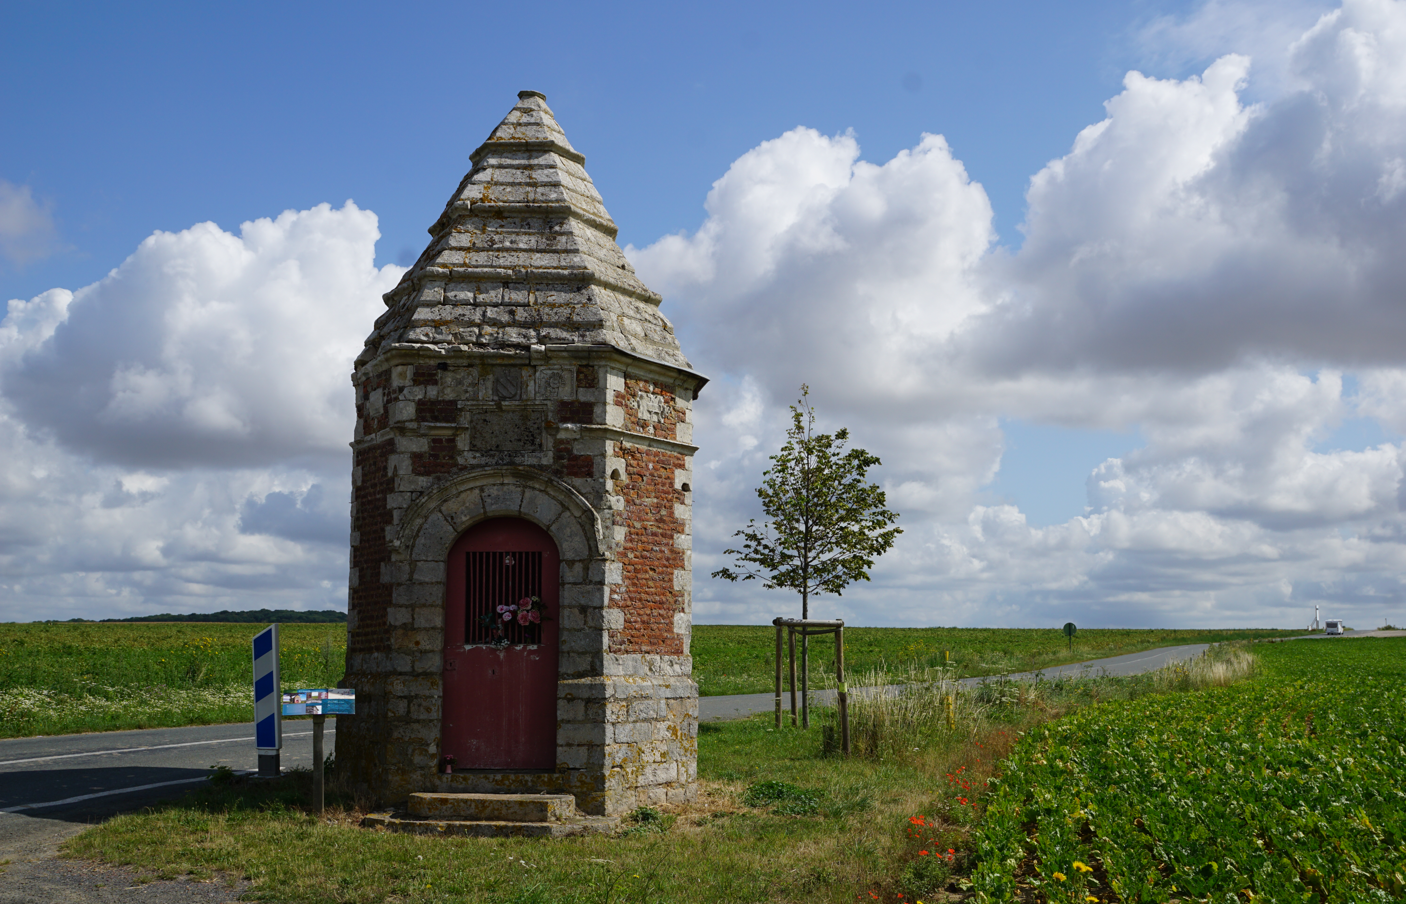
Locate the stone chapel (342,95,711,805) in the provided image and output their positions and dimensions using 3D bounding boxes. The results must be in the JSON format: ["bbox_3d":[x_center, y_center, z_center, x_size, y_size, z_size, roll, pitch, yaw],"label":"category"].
[{"bbox_3d":[-1.717,-0.145,14.653,3.383,6.891,3.150,0,-7,0],"label":"stone chapel"}]

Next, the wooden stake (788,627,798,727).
[{"bbox_3d":[1.220,3.043,20.380,0.080,1.594,0.080,-2,-7,0],"label":"wooden stake"}]

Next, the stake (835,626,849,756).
[{"bbox_3d":[1.780,2.975,19.280,0.090,1.728,0.090,-3,-7,0],"label":"stake"}]

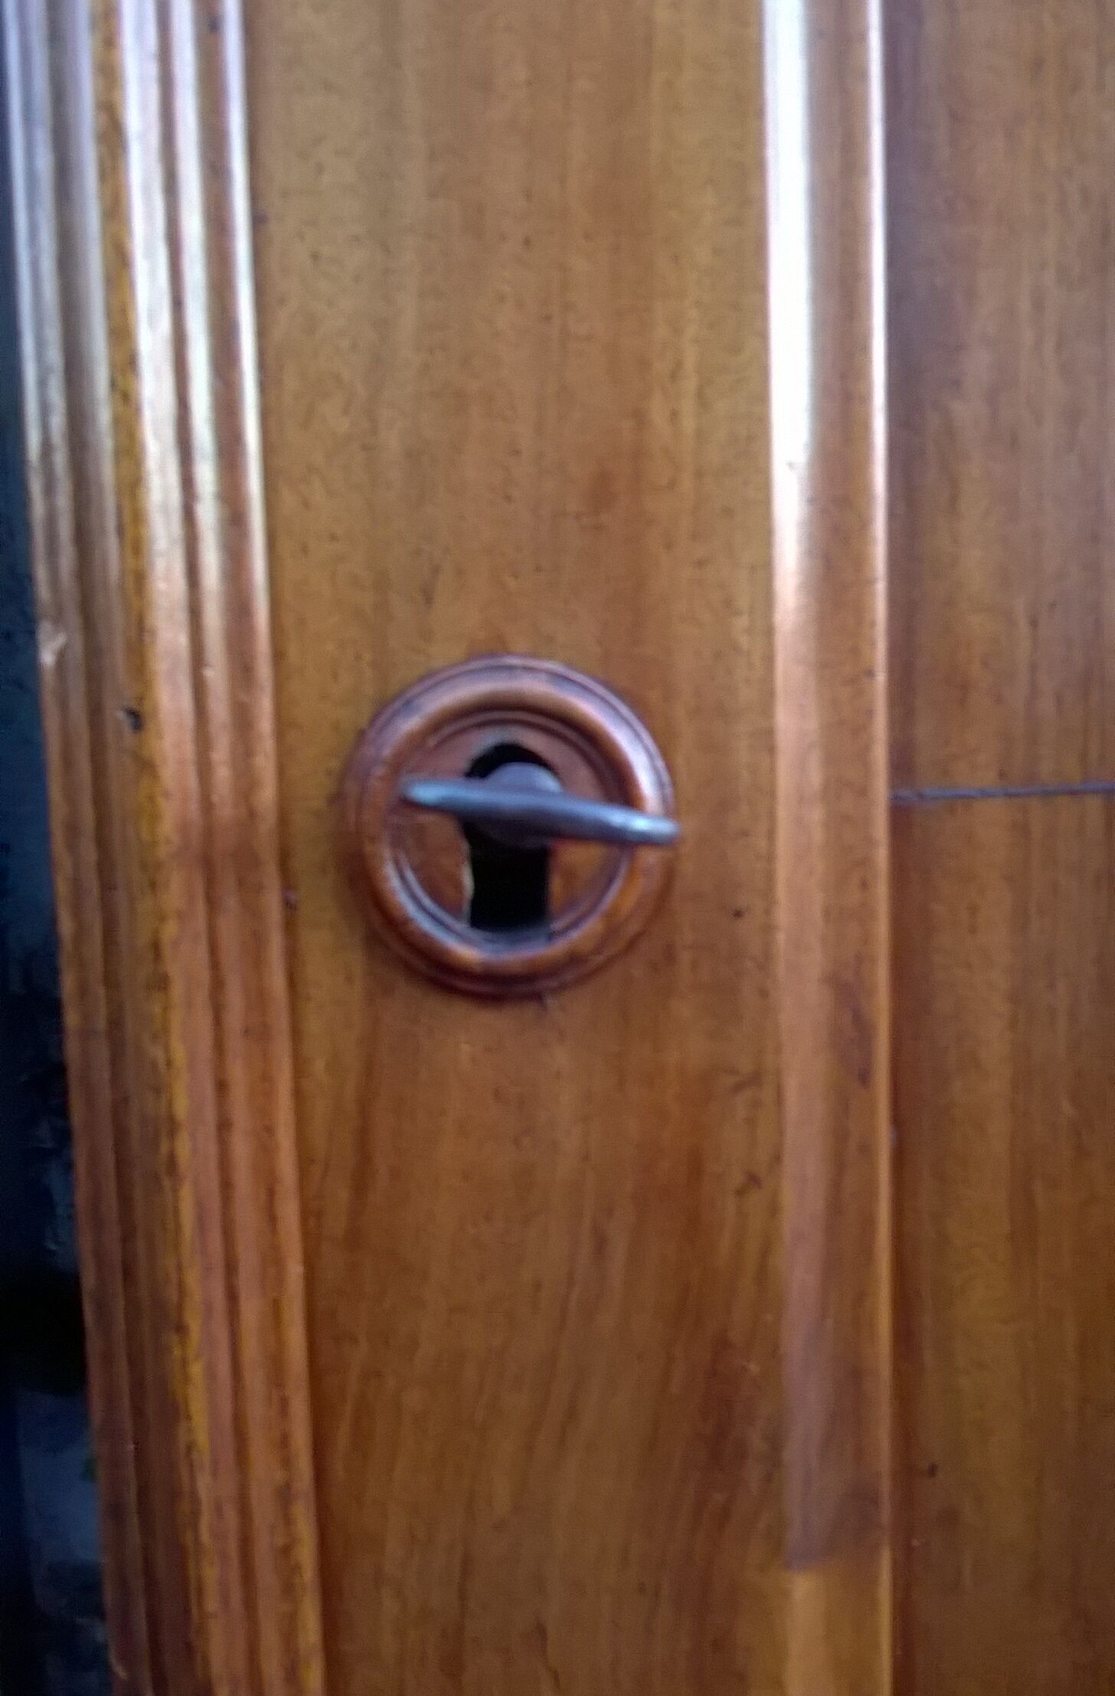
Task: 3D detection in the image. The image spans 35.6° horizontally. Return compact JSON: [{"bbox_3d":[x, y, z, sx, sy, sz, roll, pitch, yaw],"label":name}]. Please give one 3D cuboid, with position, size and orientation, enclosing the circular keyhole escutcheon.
[{"bbox_3d":[-0.006,-0.002,0.224,0.044,0.044,0.008,-3,7,-7],"label":"circular keyhole escutcheon"}]

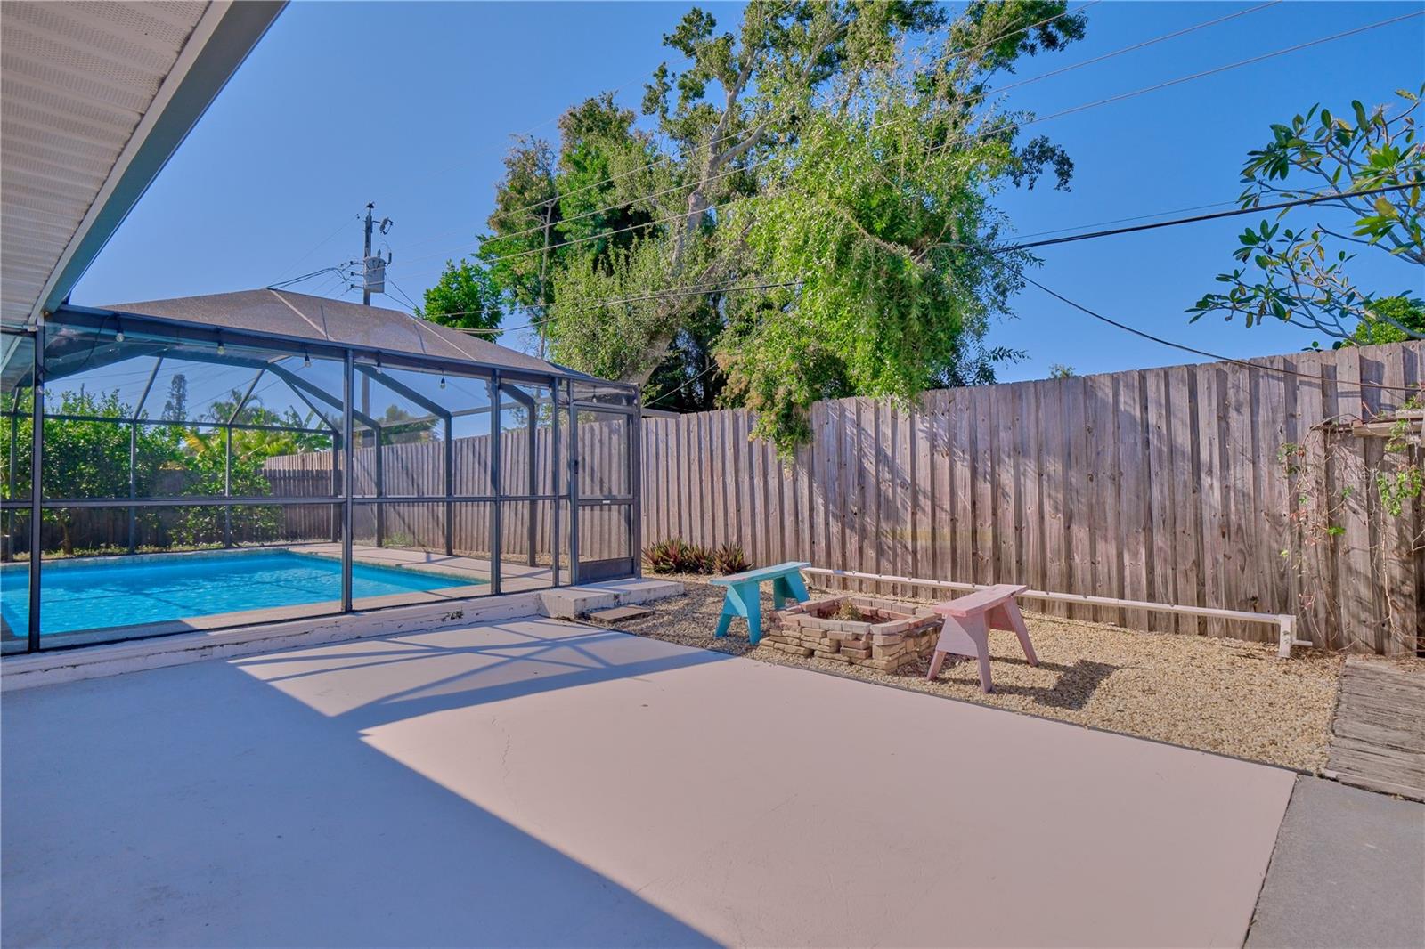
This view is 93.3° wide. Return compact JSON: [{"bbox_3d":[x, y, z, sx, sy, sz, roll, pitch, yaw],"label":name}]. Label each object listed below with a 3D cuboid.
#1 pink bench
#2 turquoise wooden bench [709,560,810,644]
[{"bbox_3d":[1.853,1.086,4.571,0.410,0.510,1.160,-1,-1,42],"label":"pink bench"},{"bbox_3d":[0.476,1.117,5.900,0.400,0.505,1.270,-1,-1,39],"label":"turquoise wooden bench"}]

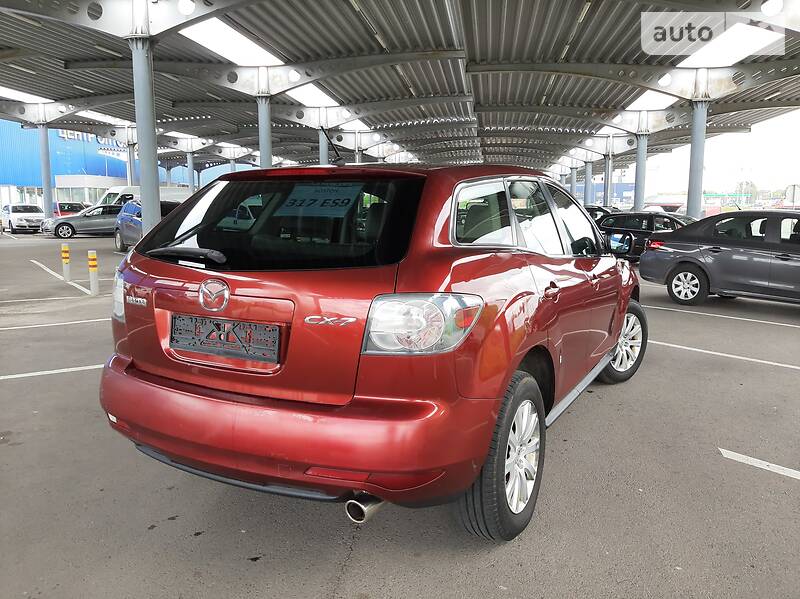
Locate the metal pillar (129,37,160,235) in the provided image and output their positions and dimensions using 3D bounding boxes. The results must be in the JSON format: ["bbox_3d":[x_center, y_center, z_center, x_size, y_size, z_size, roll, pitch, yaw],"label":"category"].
[{"bbox_3d":[-5.156,-2.845,12.325,0.390,4.730,0.390,2,8,8],"label":"metal pillar"}]

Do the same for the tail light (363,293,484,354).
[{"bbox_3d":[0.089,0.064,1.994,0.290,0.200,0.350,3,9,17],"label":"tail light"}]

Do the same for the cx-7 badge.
[{"bbox_3d":[-0.226,0.067,1.959,0.205,0.040,0.012,4,9,21],"label":"cx-7 badge"}]

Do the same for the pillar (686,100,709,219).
[{"bbox_3d":[8.924,-3.487,18.028,0.390,4.730,0.390,2,8,8],"label":"pillar"}]

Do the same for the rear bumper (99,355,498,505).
[{"bbox_3d":[-0.577,0.464,2.393,1.840,0.420,0.550,5,9,29],"label":"rear bumper"}]

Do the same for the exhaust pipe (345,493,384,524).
[{"bbox_3d":[-0.106,0.712,2.124,0.090,0.090,0.200,5,9,29],"label":"exhaust pipe"}]

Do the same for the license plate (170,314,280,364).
[{"bbox_3d":[-0.651,0.142,2.205,0.530,0.130,0.025,5,9,29],"label":"license plate"}]

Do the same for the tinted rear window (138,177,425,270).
[{"bbox_3d":[-0.502,-0.338,2.391,1.300,0.520,0.130,5,-33,29],"label":"tinted rear window"}]

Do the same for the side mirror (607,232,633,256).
[{"bbox_3d":[1.515,-0.375,4.123,0.210,0.175,0.120,5,9,29],"label":"side mirror"}]

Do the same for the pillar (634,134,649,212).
[{"bbox_3d":[9.834,-4.421,24.559,0.390,4.730,0.390,2,8,8],"label":"pillar"}]

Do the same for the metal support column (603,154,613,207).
[{"bbox_3d":[10.979,-5.438,31.687,0.390,4.730,0.390,2,8,8],"label":"metal support column"}]

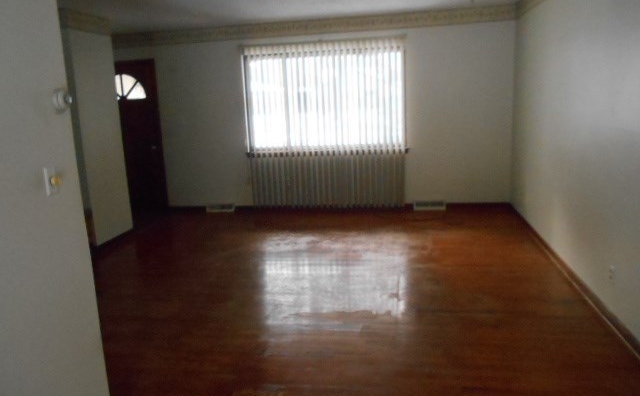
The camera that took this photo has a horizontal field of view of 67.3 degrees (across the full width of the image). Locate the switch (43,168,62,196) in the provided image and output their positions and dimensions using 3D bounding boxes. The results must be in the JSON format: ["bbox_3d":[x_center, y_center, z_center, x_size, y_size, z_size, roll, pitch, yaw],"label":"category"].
[{"bbox_3d":[-1.048,-0.067,1.917,0.032,0.117,0.075,0,12,11],"label":"switch"}]

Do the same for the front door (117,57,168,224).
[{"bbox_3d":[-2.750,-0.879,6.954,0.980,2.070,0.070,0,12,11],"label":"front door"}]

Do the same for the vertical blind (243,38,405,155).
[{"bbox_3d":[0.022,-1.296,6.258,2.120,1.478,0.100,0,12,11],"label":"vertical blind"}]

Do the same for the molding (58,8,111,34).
[{"bbox_3d":[-2.405,-1.856,5.022,0.080,0.180,0.794,0,12,11],"label":"molding"}]

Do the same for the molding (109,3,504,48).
[{"bbox_3d":[-0.320,-2.175,6.160,5.400,0.180,0.080,0,12,11],"label":"molding"}]

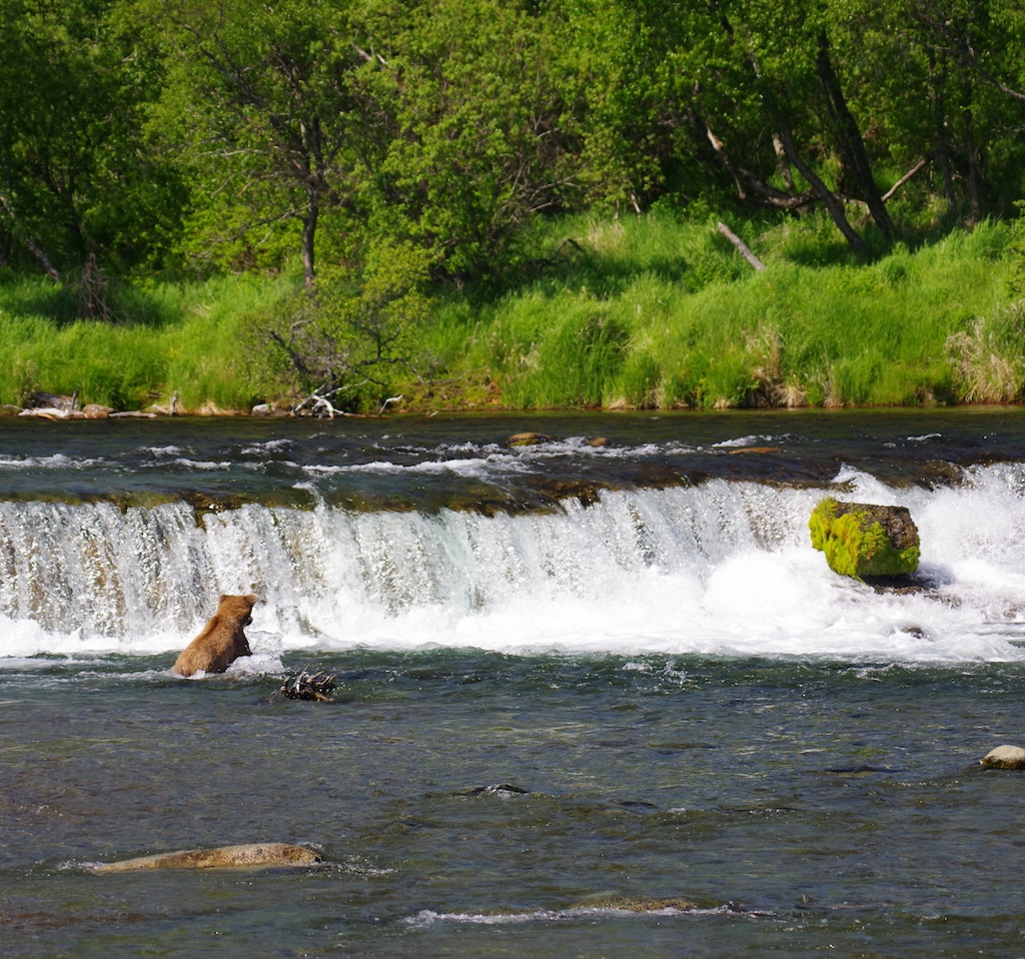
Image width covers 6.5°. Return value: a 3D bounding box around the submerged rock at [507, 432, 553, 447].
[{"bbox_3d":[0.233,-0.515,120.000,0.640,0.260,0.480,0,1,0],"label":"submerged rock"}]

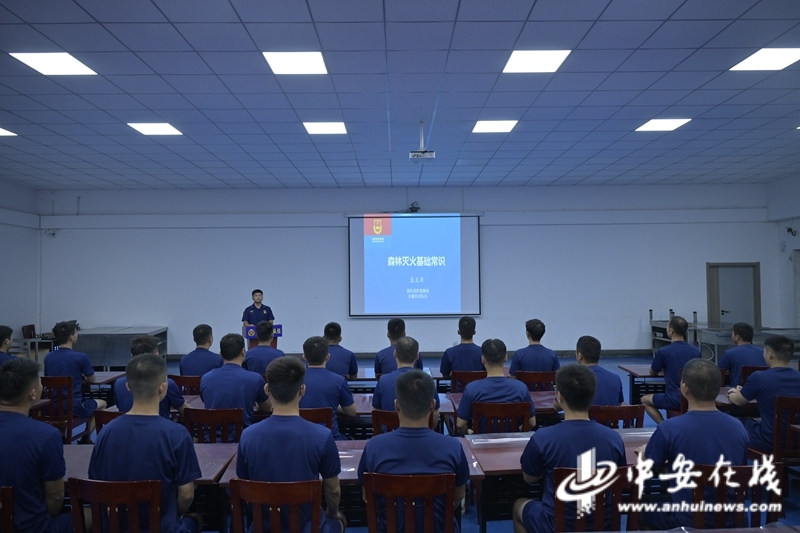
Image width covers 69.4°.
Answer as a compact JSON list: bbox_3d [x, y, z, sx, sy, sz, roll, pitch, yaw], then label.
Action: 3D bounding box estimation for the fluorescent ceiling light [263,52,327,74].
[{"bbox_3d":[-1.039,-2.056,5.793,0.585,0.050,0.585,0,-2,0],"label":"fluorescent ceiling light"}]

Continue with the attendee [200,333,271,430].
[{"bbox_3d":[-1.197,1.169,4.258,0.530,1.350,0.760,-1,-2,3],"label":"attendee"}]

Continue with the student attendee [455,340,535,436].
[{"bbox_3d":[0.682,1.181,4.349,0.550,1.300,0.760,0,-2,0],"label":"student attendee"}]

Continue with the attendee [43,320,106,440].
[{"bbox_3d":[-3.196,1.219,5.655,0.520,1.370,0.760,-1,-2,3],"label":"attendee"}]

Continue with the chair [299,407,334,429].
[{"bbox_3d":[-0.649,1.387,4.025,0.430,0.890,0.500,0,-2,0],"label":"chair"}]

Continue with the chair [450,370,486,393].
[{"bbox_3d":[0.662,1.425,5.592,0.430,0.890,0.500,0,-2,0],"label":"chair"}]

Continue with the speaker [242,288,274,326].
[{"bbox_3d":[-2.176,1.161,8.854,0.500,1.630,0.360,0,-2,-17],"label":"speaker"}]

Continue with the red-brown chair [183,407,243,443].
[{"bbox_3d":[-1.248,1.410,4.137,0.420,0.890,0.510,-1,-2,3],"label":"red-brown chair"}]

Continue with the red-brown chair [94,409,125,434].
[{"bbox_3d":[-1.759,1.367,3.886,0.420,0.880,0.500,-1,-2,0],"label":"red-brown chair"}]

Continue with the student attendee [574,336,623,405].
[{"bbox_3d":[1.286,1.130,4.051,0.500,1.305,0.680,0,-2,-8],"label":"student attendee"}]

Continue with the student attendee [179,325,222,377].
[{"bbox_3d":[-1.849,1.237,5.700,0.520,1.340,0.760,-1,-2,12],"label":"student attendee"}]

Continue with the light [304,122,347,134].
[{"bbox_3d":[-1.046,-1.969,8.187,0.590,0.060,0.590,0,-2,0],"label":"light"}]

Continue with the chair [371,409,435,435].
[{"bbox_3d":[0.020,1.396,4.045,0.420,0.890,0.510,0,-2,0],"label":"chair"}]

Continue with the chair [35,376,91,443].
[{"bbox_3d":[-3.223,1.453,5.468,0.430,0.890,0.500,0,-2,0],"label":"chair"}]

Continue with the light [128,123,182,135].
[{"bbox_3d":[-3.453,-1.961,8.177,0.585,0.050,0.585,0,-2,0],"label":"light"}]

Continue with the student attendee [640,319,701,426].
[{"bbox_3d":[2.658,1.180,5.801,0.500,1.360,0.740,0,-2,-4],"label":"student attendee"}]

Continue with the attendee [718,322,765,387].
[{"bbox_3d":[3.294,1.204,5.770,0.520,1.320,0.760,0,-2,-17],"label":"attendee"}]

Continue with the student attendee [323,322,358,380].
[{"bbox_3d":[-0.647,1.222,5.712,0.520,1.350,0.760,0,-2,0],"label":"student attendee"}]

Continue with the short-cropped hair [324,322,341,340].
[{"bbox_3d":[-0.635,0.614,5.459,0.165,0.170,0.190,-1,-2,0],"label":"short-cropped hair"}]

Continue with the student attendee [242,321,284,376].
[{"bbox_3d":[-1.279,1.222,5.707,0.520,1.360,0.760,-1,-2,7],"label":"student attendee"}]

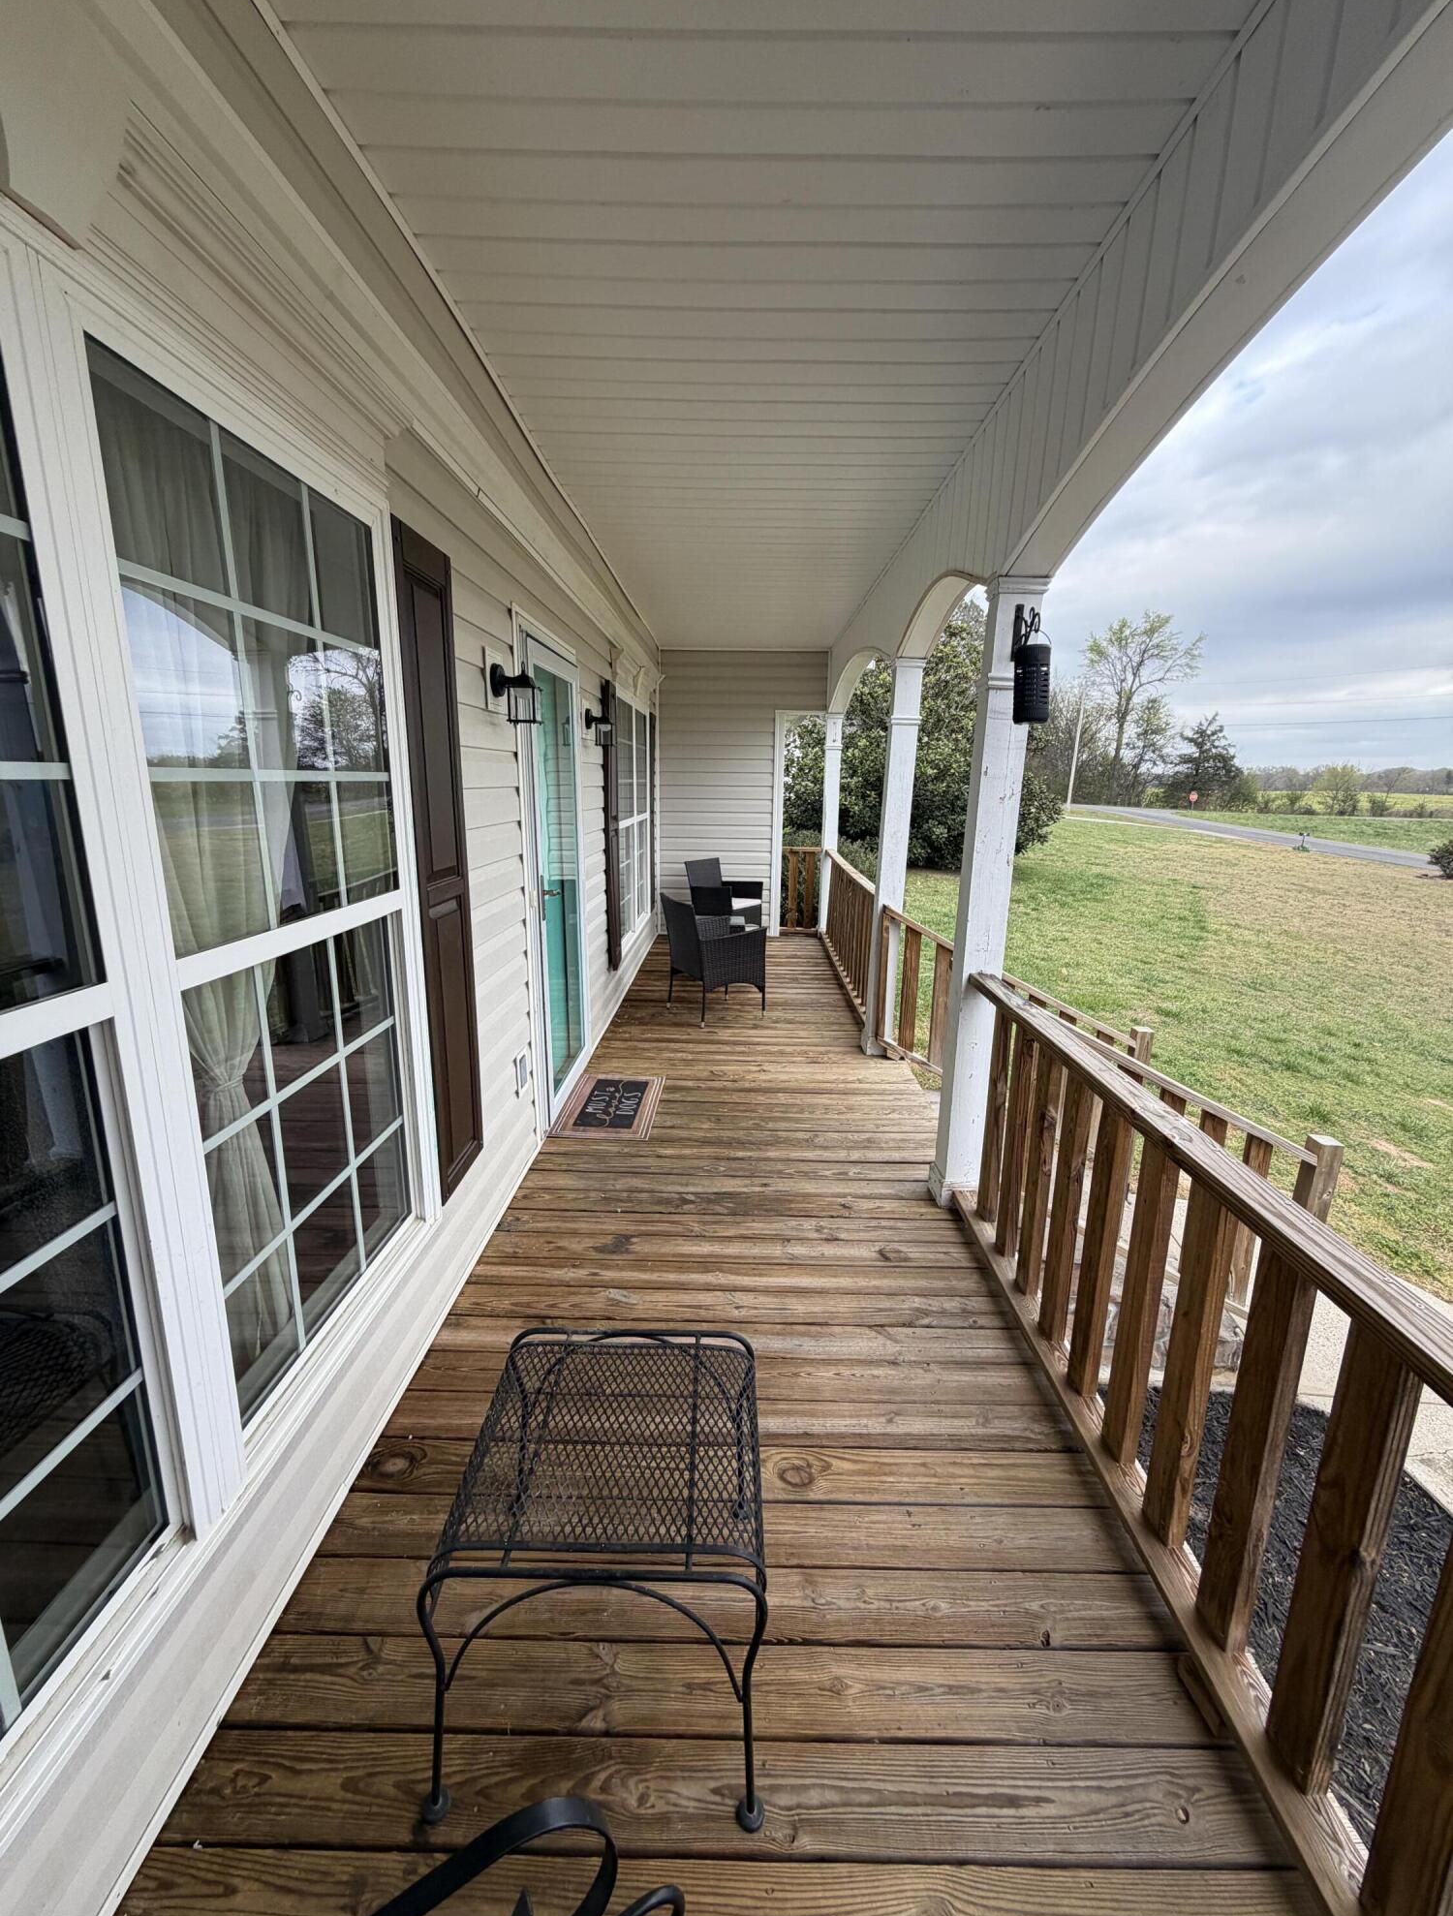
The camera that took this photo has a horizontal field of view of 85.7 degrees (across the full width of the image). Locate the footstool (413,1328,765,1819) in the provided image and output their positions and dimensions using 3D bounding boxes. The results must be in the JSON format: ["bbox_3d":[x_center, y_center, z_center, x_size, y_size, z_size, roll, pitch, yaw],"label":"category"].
[{"bbox_3d":[-0.193,1.004,1.362,0.490,0.440,0.530,1,13,-1],"label":"footstool"}]

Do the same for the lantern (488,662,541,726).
[{"bbox_3d":[-0.685,-0.870,2.573,0.145,0.195,0.120,1,13,1],"label":"lantern"}]

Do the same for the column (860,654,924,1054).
[{"bbox_3d":[0.911,-0.510,4.299,0.175,2.140,0.175,1,13,1],"label":"column"}]

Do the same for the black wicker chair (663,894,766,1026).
[{"bbox_3d":[-0.086,-0.029,5.139,0.540,0.810,0.530,-8,15,-33],"label":"black wicker chair"}]

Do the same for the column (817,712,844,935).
[{"bbox_3d":[0.991,-1.218,7.470,0.170,2.140,0.170,1,13,1],"label":"column"}]

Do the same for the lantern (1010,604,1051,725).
[{"bbox_3d":[0.901,-0.888,2.354,0.107,0.365,0.215,1,13,1],"label":"lantern"}]

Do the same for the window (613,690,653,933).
[{"bbox_3d":[-0.731,-1.096,6.274,0.090,1.820,2.000,1,13,1],"label":"window"}]

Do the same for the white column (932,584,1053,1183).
[{"bbox_3d":[0.886,-0.154,2.708,0.172,2.140,0.172,1,13,1],"label":"white column"}]

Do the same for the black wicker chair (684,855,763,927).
[{"bbox_3d":[-0.026,-0.461,7.071,0.540,0.810,0.530,10,16,35],"label":"black wicker chair"}]

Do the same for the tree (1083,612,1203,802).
[{"bbox_3d":[33.793,-20.223,63.656,9.635,14.674,9.635,1,13,1],"label":"tree"}]

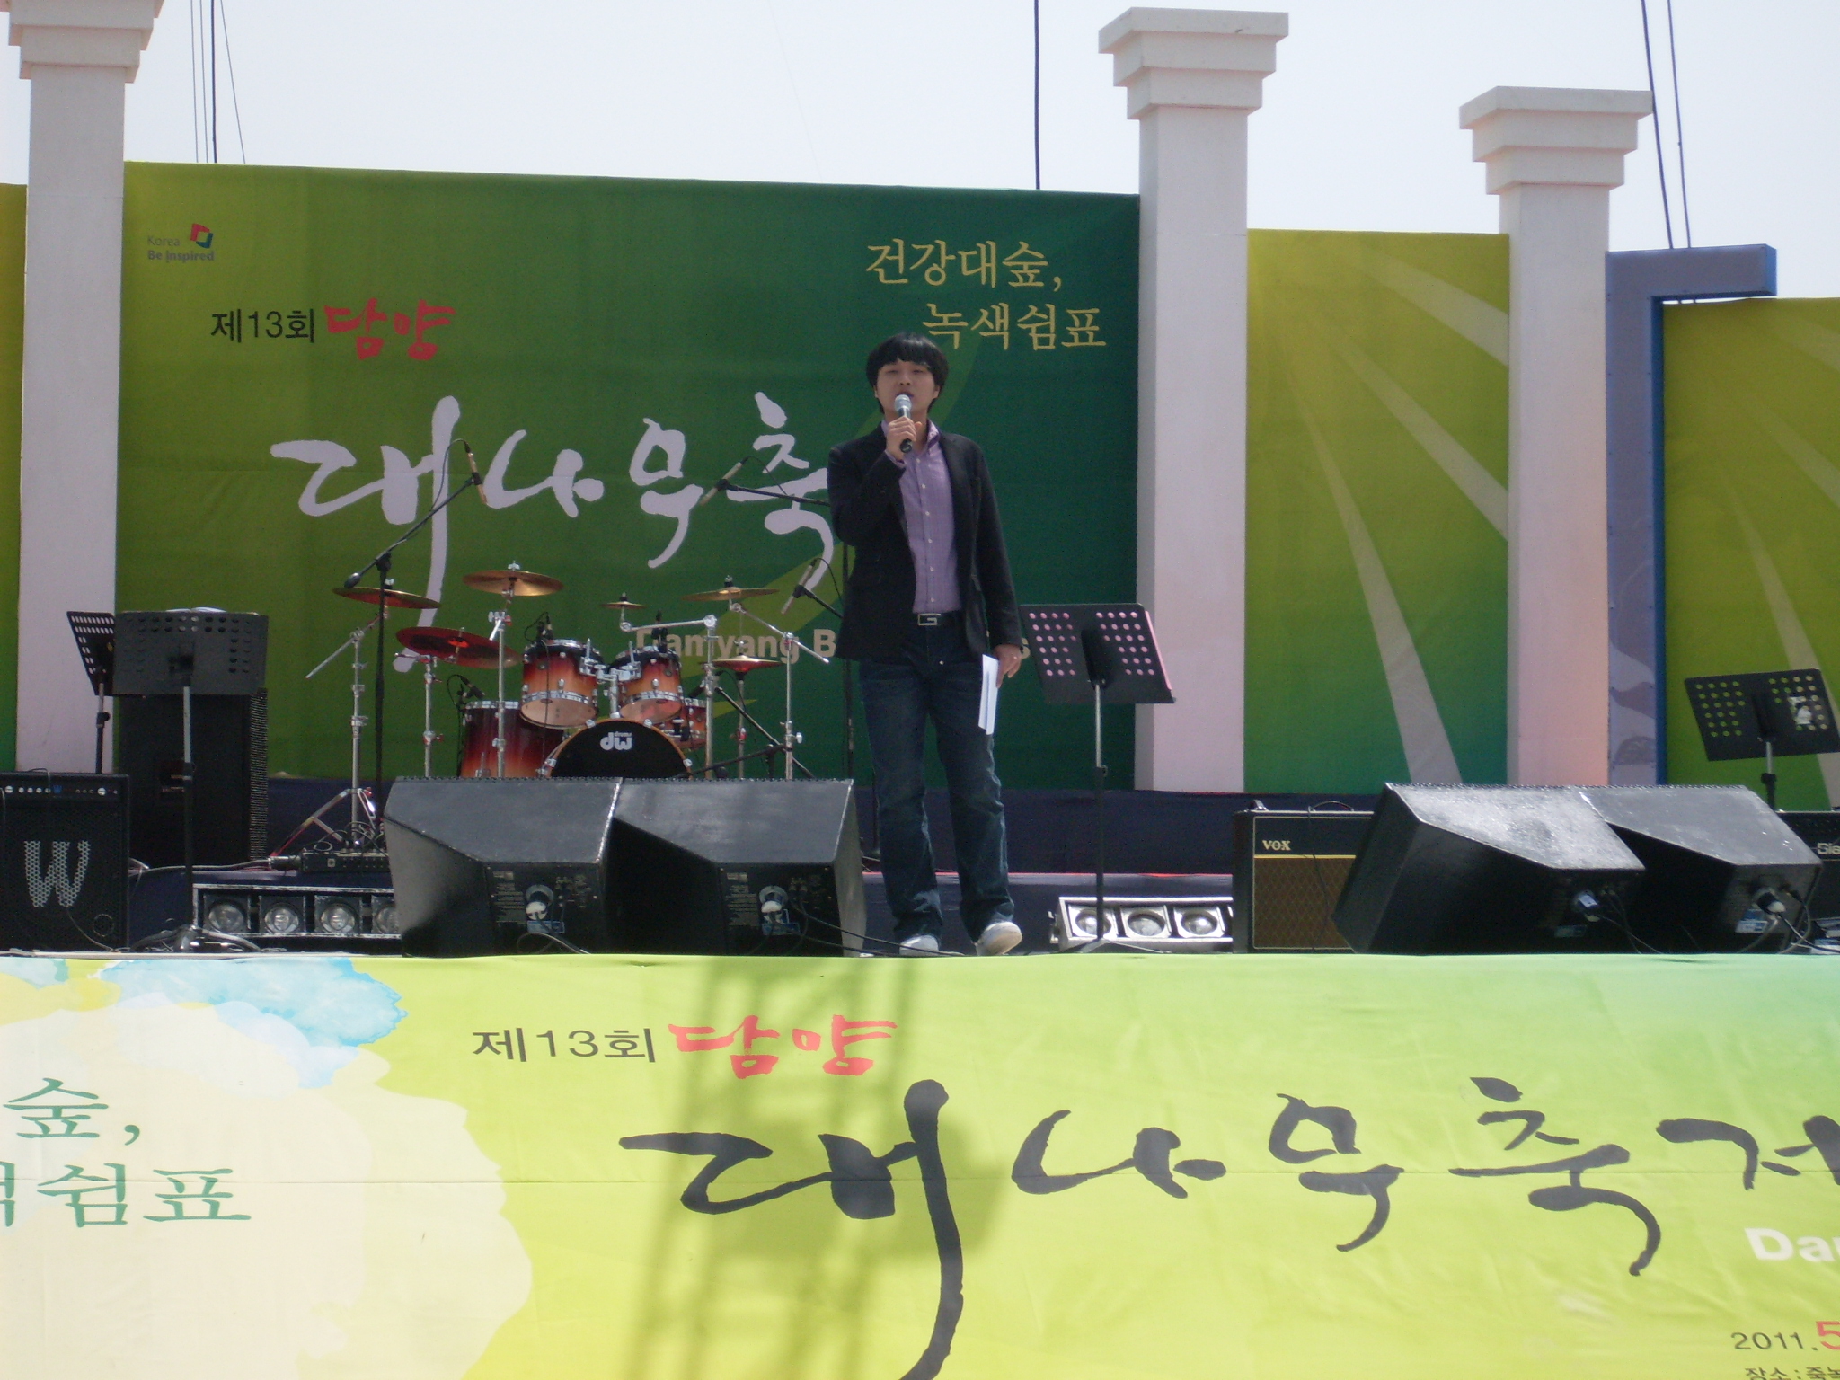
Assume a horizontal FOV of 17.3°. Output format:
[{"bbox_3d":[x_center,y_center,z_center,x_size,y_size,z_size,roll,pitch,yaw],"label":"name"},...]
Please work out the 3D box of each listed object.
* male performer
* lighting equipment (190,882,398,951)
[{"bbox_3d":[0.021,-0.131,17.250,0.550,1.760,0.380,1,-2,-3],"label":"male performer"},{"bbox_3d":[-1.921,0.716,19.100,0.740,0.215,0.200,1,-2,-9],"label":"lighting equipment"}]

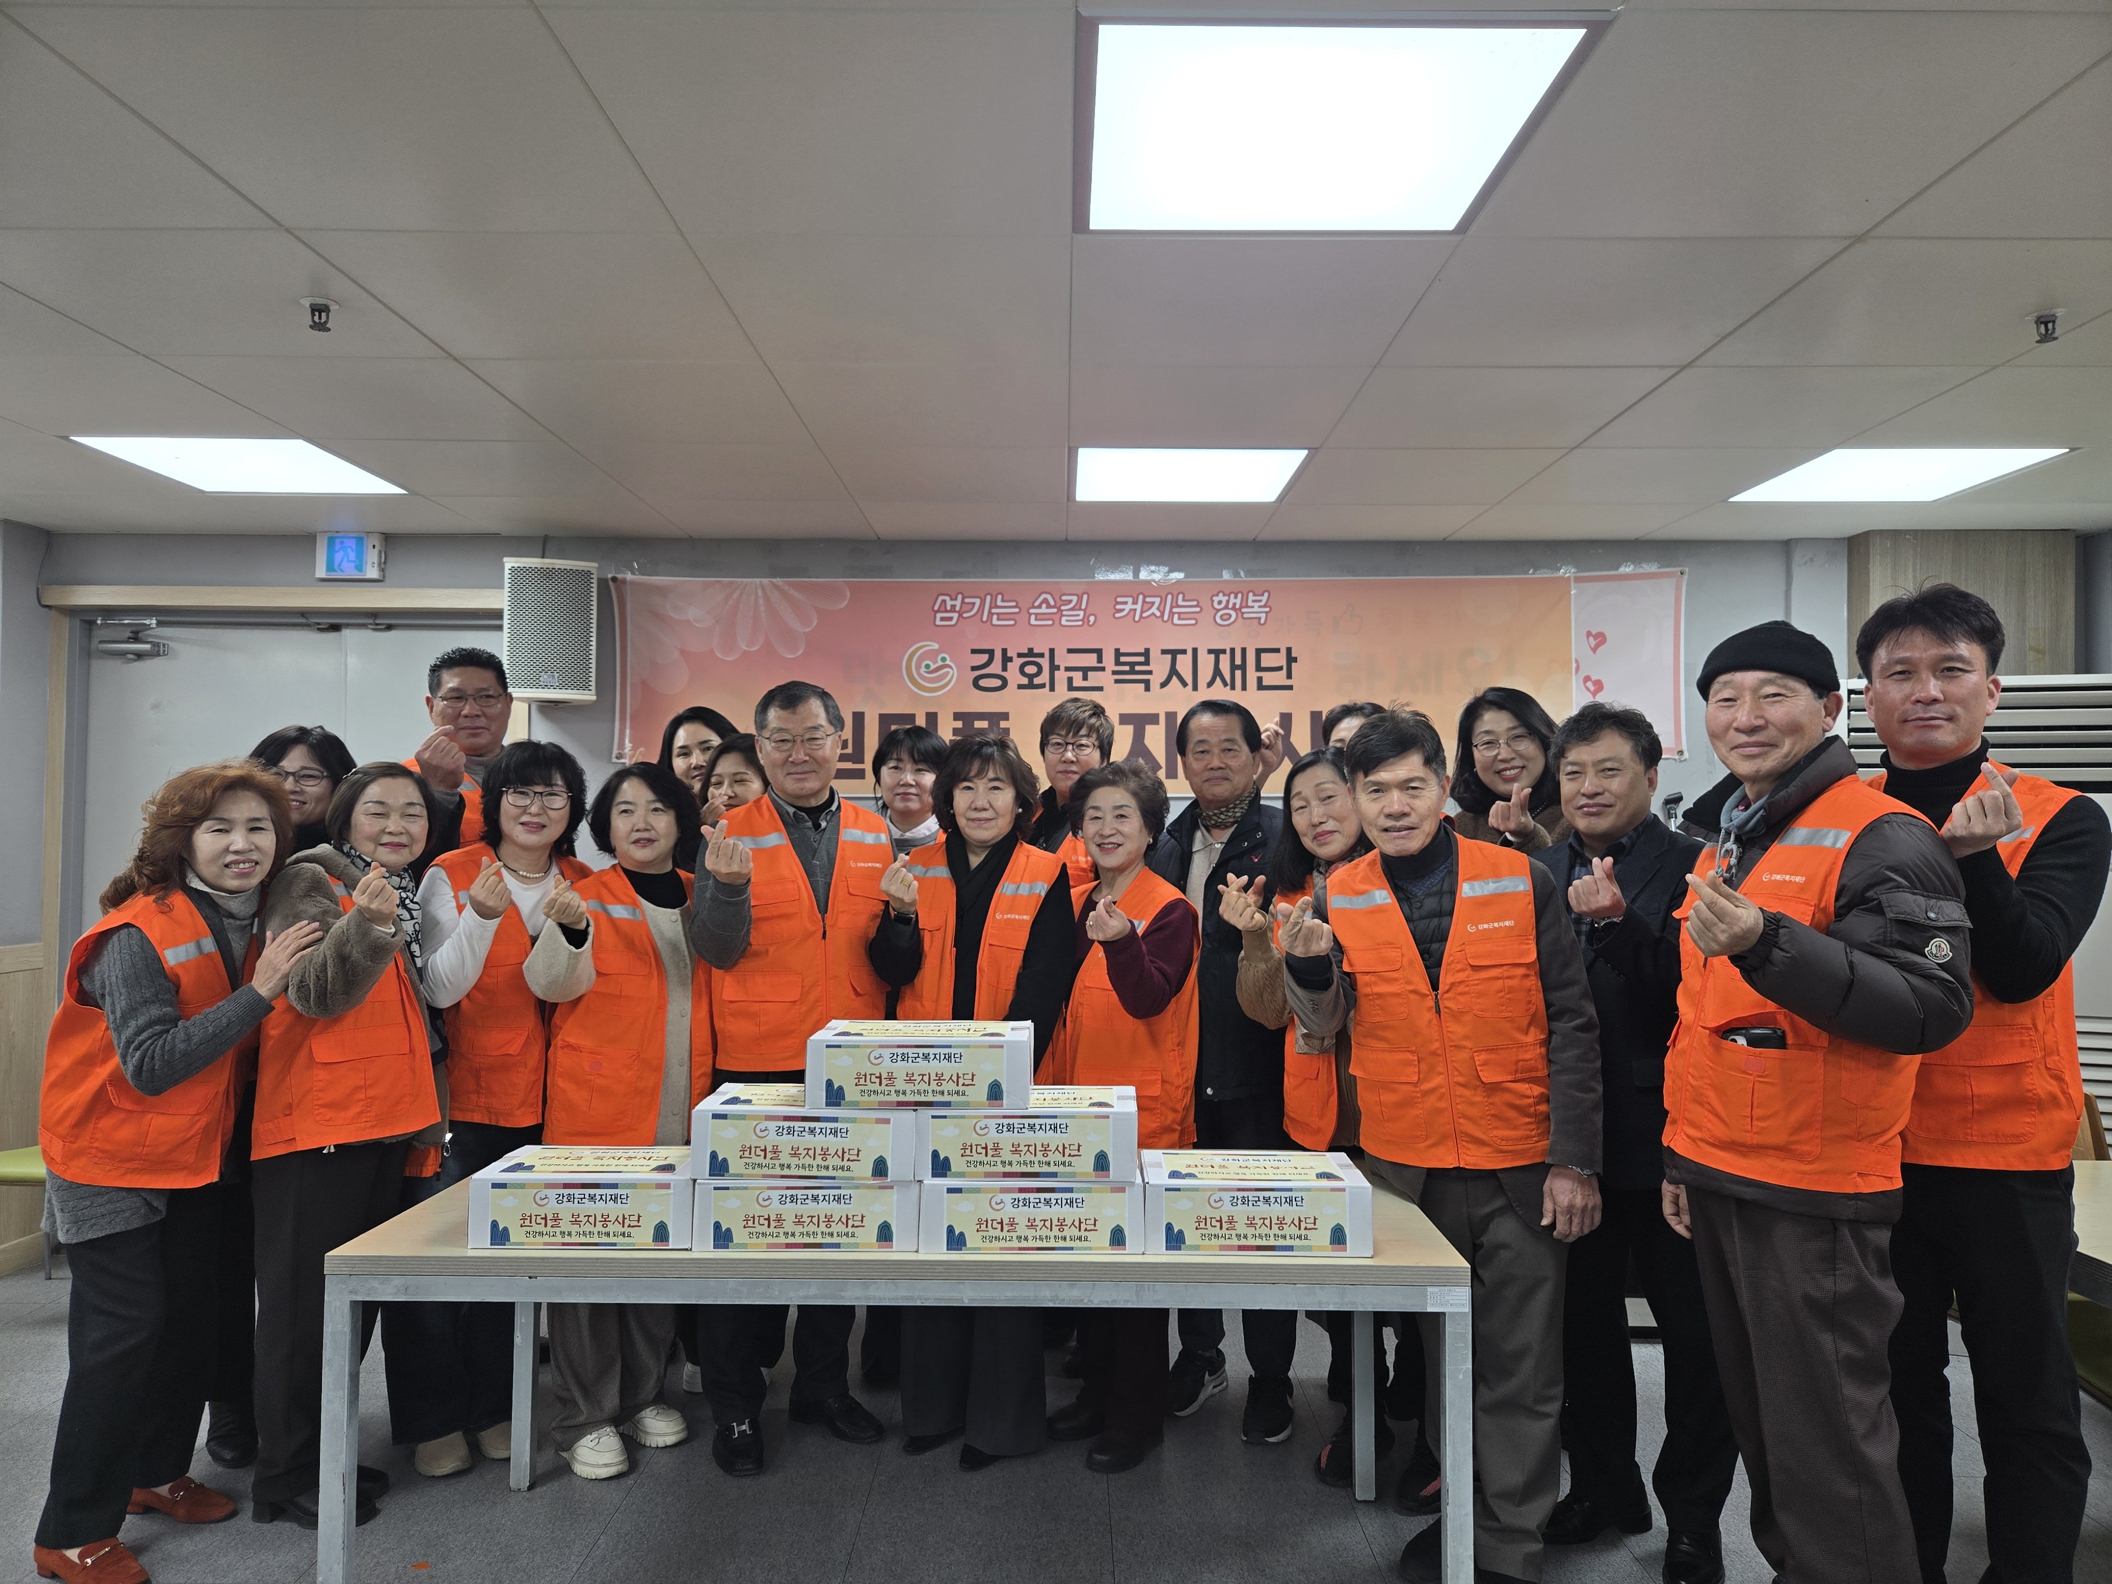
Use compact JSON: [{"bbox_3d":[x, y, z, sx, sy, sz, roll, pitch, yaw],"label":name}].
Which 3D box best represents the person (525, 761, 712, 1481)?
[{"bbox_3d":[-0.961,0.695,3.102,0.430,1.523,0.400,1,-1,-18],"label":"person"}]

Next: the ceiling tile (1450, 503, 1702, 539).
[{"bbox_3d":[1.534,-0.803,4.170,0.600,0.020,0.506,0,-1,0],"label":"ceiling tile"}]

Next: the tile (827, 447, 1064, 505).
[{"bbox_3d":[-0.268,-0.831,3.632,0.600,0.020,0.600,0,-1,0],"label":"tile"}]

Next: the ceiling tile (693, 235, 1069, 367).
[{"bbox_3d":[-0.273,-0.855,2.431,0.600,0.020,0.600,0,-1,0],"label":"ceiling tile"}]

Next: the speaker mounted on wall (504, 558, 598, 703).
[{"bbox_3d":[-1.490,-0.479,4.175,0.260,0.400,0.250,1,-1,-18],"label":"speaker mounted on wall"}]

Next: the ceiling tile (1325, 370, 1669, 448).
[{"bbox_3d":[0.929,-0.832,3.015,0.600,0.020,0.600,0,-1,0],"label":"ceiling tile"}]

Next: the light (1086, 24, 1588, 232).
[{"bbox_3d":[0.325,-0.872,1.830,0.580,0.050,0.580,0,-1,0],"label":"light"}]

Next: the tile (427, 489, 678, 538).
[{"bbox_3d":[-1.466,-0.822,4.177,0.600,0.020,0.540,0,-1,0],"label":"tile"}]

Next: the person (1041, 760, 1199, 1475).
[{"bbox_3d":[0.150,0.697,3.156,0.420,1.537,0.380,0,-1,22],"label":"person"}]

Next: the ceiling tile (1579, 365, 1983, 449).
[{"bbox_3d":[1.529,-0.828,3.023,0.600,0.020,0.600,0,-1,0],"label":"ceiling tile"}]

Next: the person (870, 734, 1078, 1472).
[{"bbox_3d":[-0.182,0.662,3.130,0.460,1.580,0.370,0,-1,12],"label":"person"}]

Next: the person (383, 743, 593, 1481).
[{"bbox_3d":[-1.268,0.692,3.164,0.480,1.606,0.360,1,-1,-15],"label":"person"}]

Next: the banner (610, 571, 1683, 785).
[{"bbox_3d":[0.289,-0.351,4.456,3.422,0.691,0.020,0,-1,0],"label":"banner"}]

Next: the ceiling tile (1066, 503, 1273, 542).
[{"bbox_3d":[0.335,-0.817,4.205,0.600,0.020,0.540,0,-1,0],"label":"ceiling tile"}]

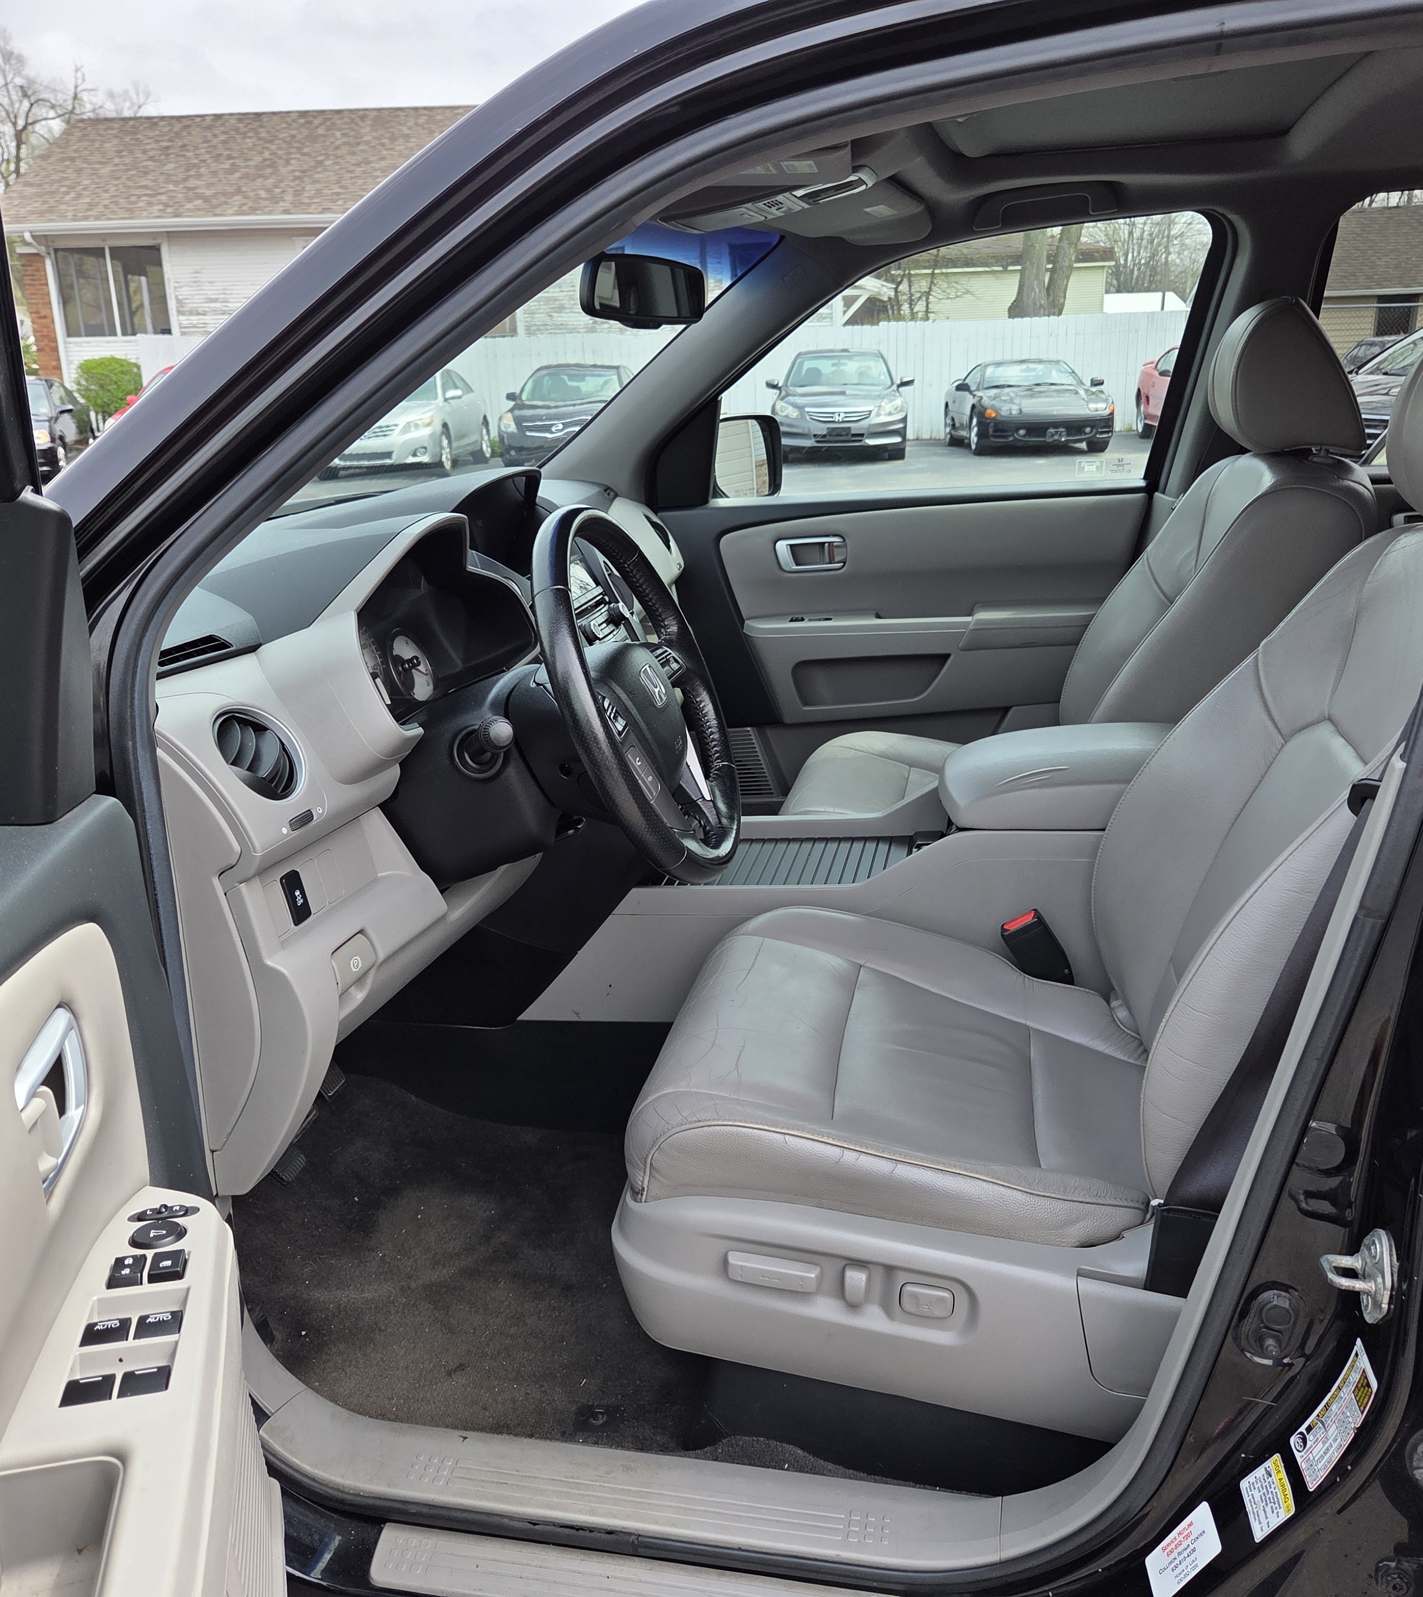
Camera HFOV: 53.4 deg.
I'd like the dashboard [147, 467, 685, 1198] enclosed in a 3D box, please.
[{"bbox_3d":[-0.418,-0.150,1.840,0.570,0.540,1.500,2,18,11],"label":"dashboard"}]

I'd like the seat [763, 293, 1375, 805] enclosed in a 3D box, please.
[{"bbox_3d":[0.480,-0.182,2.034,0.800,0.980,0.550,2,18,11],"label":"seat"}]

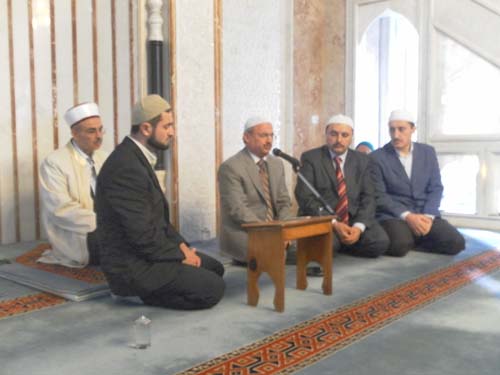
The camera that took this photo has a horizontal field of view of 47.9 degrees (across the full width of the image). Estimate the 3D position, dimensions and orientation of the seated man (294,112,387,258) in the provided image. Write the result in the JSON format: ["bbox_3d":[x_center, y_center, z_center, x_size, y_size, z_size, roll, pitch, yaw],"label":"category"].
[{"bbox_3d":[0.610,-0.032,3.806,0.570,0.930,0.640,-1,4,-12],"label":"seated man"}]

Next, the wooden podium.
[{"bbox_3d":[0.188,0.329,2.575,0.214,0.373,0.445,3,5,39],"label":"wooden podium"}]

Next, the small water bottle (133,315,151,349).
[{"bbox_3d":[-0.377,0.496,1.970,0.058,0.118,0.058,0,4,0],"label":"small water bottle"}]

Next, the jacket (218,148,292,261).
[{"bbox_3d":[0.035,0.095,3.554,0.500,0.670,0.440,-3,5,-40],"label":"jacket"}]

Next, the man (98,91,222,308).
[{"bbox_3d":[-0.420,0.038,2.638,0.660,0.945,0.540,0,4,-6],"label":"man"}]

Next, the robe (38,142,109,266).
[{"bbox_3d":[-1.050,0.079,3.493,0.500,0.750,0.520,3,5,38],"label":"robe"}]

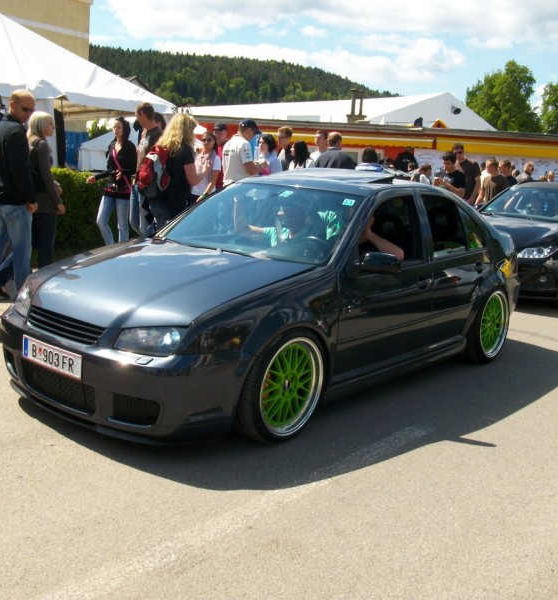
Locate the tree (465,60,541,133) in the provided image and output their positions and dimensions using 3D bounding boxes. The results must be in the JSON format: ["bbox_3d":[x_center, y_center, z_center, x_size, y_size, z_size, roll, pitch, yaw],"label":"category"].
[{"bbox_3d":[20.974,-17.165,75.379,7.480,11.200,7.480,6,11,14],"label":"tree"}]

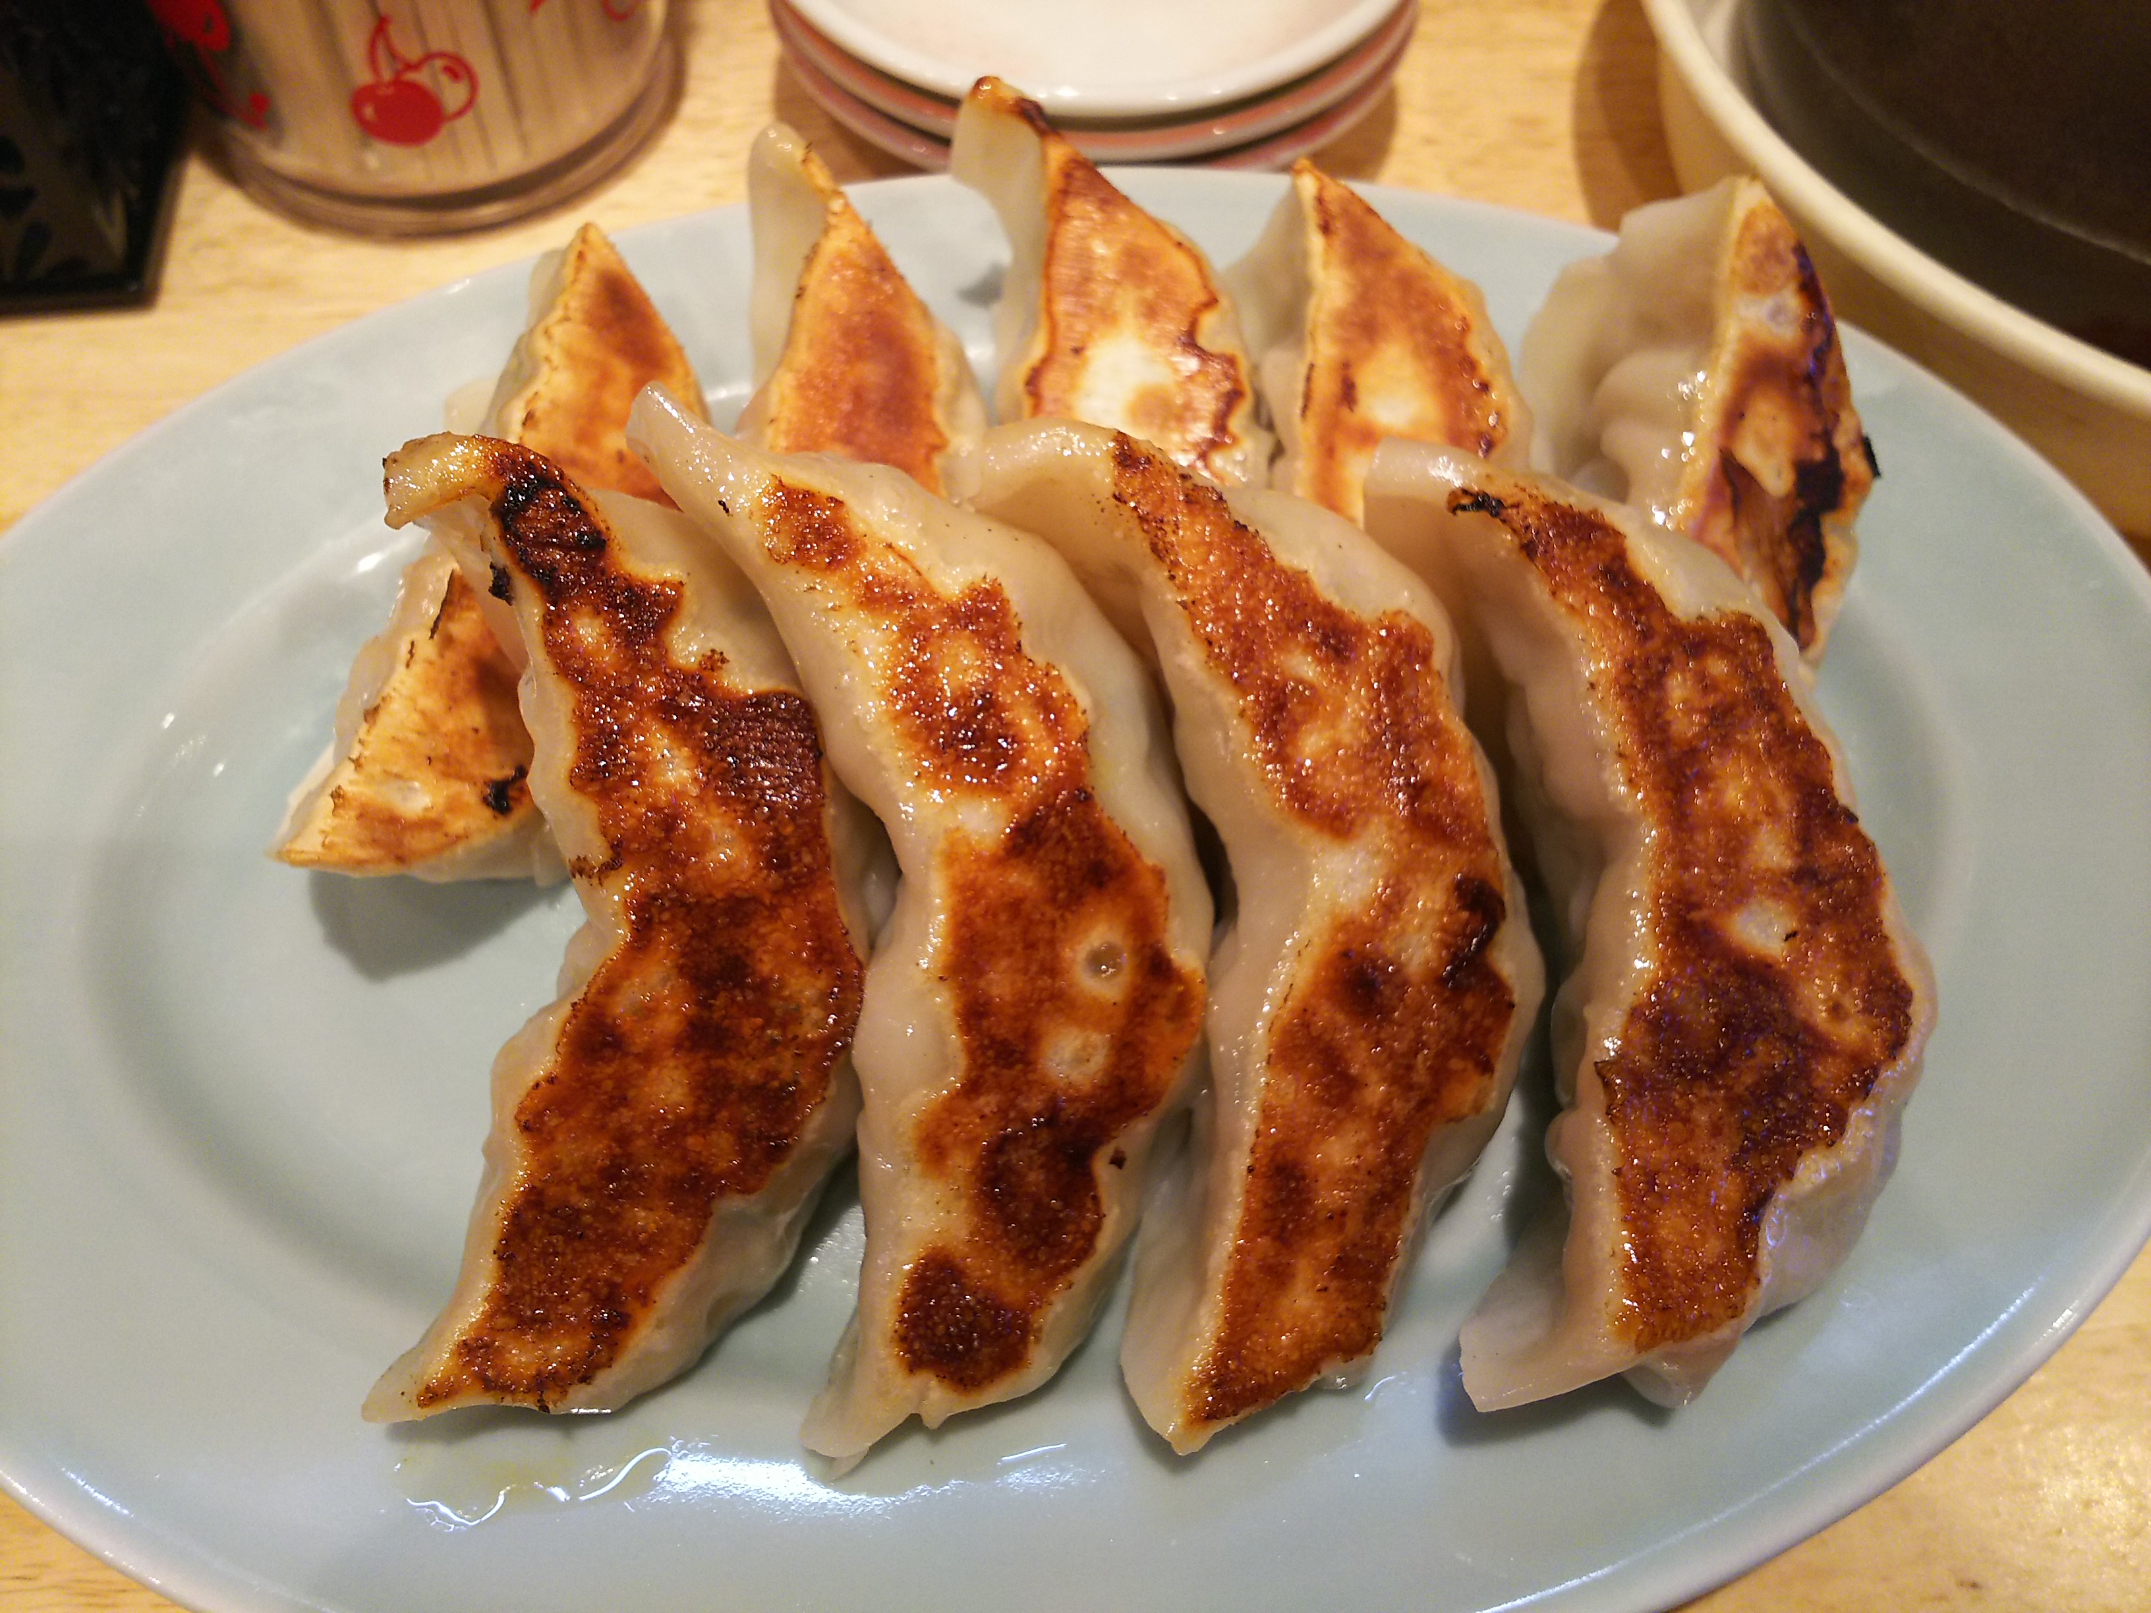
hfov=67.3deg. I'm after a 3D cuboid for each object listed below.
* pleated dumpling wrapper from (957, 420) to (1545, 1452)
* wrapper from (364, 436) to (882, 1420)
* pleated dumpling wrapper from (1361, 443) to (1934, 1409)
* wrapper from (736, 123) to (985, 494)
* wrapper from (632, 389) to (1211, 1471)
[{"bbox_3d":[0.021,0.009,0.159,0.048,0.034,0.094,-8,71,-5],"label":"pleated dumpling wrapper"},{"bbox_3d":[-0.041,0.009,0.158,0.043,0.034,0.090,-7,71,-4],"label":"wrapper"},{"bbox_3d":[0.055,0.011,0.157,0.050,0.034,0.090,0,71,0],"label":"pleated dumpling wrapper"},{"bbox_3d":[-0.030,-0.037,0.190,0.044,0.034,0.088,4,65,3],"label":"wrapper"},{"bbox_3d":[-0.010,0.007,0.159,0.046,0.034,0.099,-10,72,-6],"label":"wrapper"}]

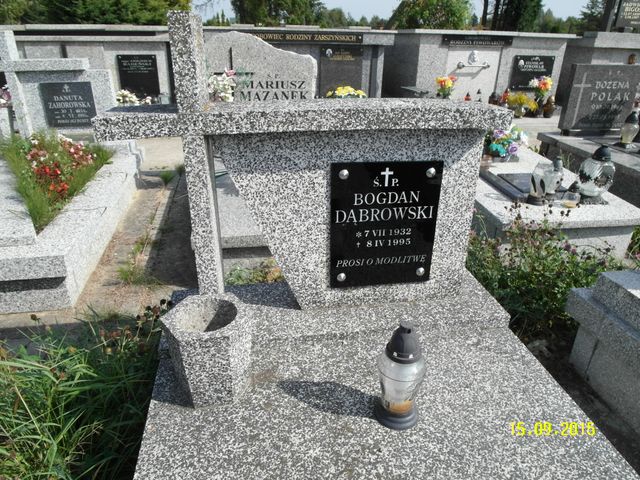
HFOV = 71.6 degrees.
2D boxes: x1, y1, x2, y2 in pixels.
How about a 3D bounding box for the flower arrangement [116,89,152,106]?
[{"bbox_3d":[-2.984,-2.296,7.139,0.530,0.256,0.240,-1,26,-4],"label":"flower arrangement"}]

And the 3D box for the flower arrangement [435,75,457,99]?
[{"bbox_3d":[1.916,-2.307,6.763,0.290,0.377,0.230,-1,26,-4],"label":"flower arrangement"}]

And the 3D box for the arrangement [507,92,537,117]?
[{"bbox_3d":[3.123,-2.102,6.877,0.380,0.352,0.300,-1,26,-4],"label":"arrangement"}]

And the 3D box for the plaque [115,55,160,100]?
[{"bbox_3d":[-2.986,-2.663,7.293,0.610,0.705,0.070,-1,26,-4],"label":"plaque"}]

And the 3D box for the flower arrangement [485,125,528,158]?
[{"bbox_3d":[1.649,-0.883,3.936,0.360,0.285,0.280,-2,26,-5],"label":"flower arrangement"}]

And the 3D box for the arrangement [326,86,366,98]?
[{"bbox_3d":[0.430,-2.283,7.064,0.633,0.306,0.340,-1,26,-4],"label":"arrangement"}]

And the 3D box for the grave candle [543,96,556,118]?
[{"bbox_3d":[3.506,-2.020,6.779,0.165,0.300,0.165,-3,26,-11],"label":"grave candle"}]

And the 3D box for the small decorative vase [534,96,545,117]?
[{"bbox_3d":[3.393,-2.058,6.853,0.125,0.303,0.125,-1,26,-4],"label":"small decorative vase"}]

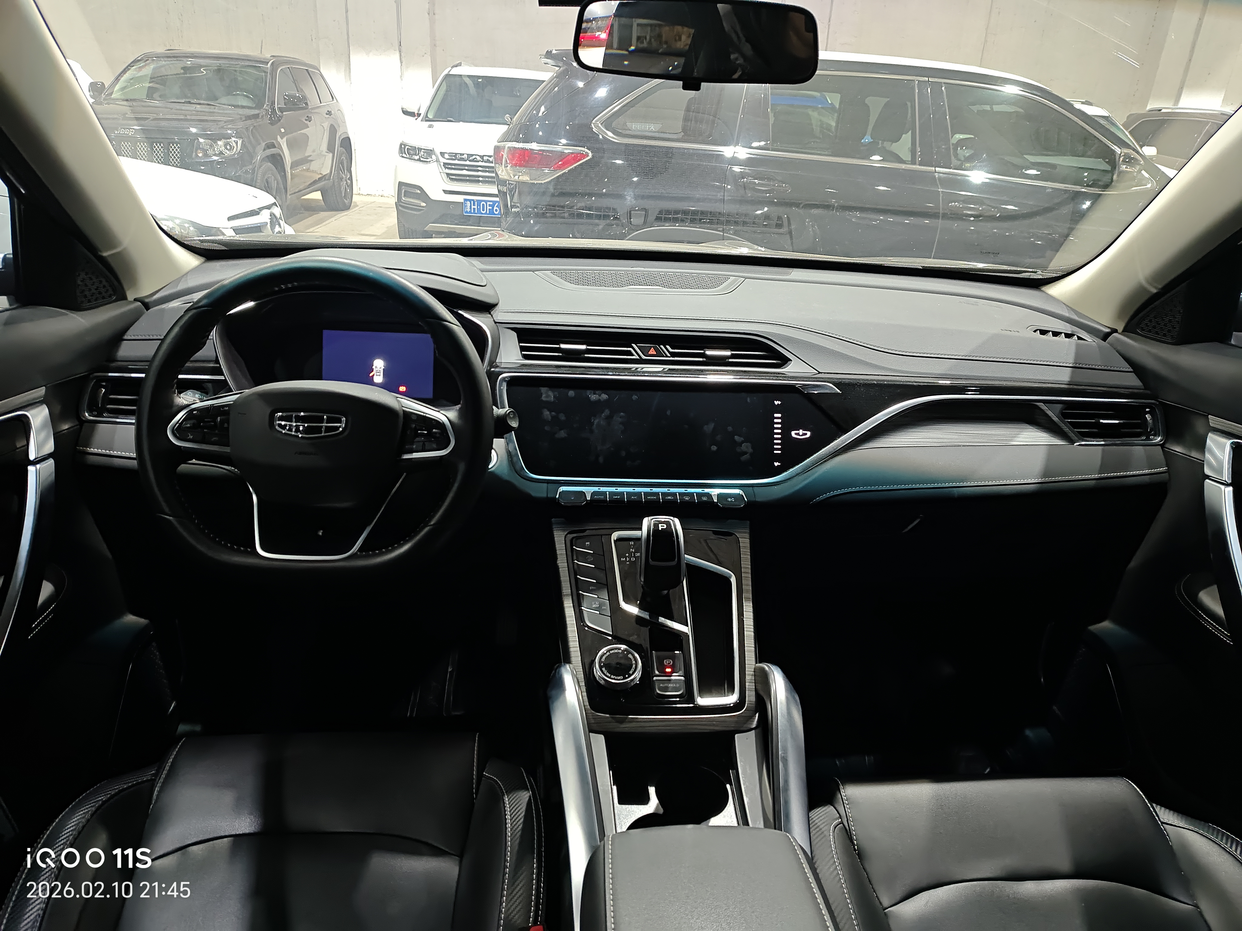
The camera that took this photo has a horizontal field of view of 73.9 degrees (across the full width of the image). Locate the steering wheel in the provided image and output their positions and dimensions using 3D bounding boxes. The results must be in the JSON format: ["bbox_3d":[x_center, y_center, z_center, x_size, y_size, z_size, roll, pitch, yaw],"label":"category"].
[{"bbox_3d":[-0.323,-0.051,0.889,0.372,0.347,0.090,1,-2,-4],"label":"steering wheel"}]

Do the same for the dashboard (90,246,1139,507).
[{"bbox_3d":[0.028,-0.160,1.218,1.450,0.310,0.500,1,21,-4],"label":"dashboard"}]

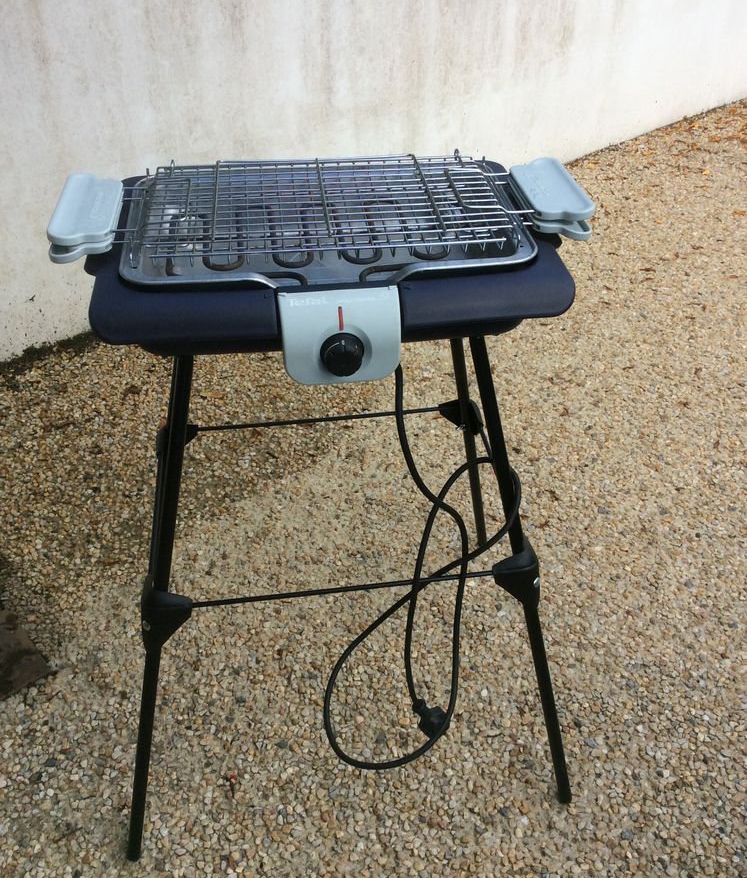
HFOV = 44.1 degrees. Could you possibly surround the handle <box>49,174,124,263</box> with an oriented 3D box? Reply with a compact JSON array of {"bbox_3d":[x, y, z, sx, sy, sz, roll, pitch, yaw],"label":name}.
[{"bbox_3d":[-0.320,-0.249,1.041,0.064,0.036,0.158,-4,39,-6],"label":"handle"}]

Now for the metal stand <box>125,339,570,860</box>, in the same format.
[{"bbox_3d":[-0.063,0.111,1.372,0.677,0.766,0.586,-4,39,-6],"label":"metal stand"}]

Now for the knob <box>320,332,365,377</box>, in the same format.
[{"bbox_3d":[-0.034,-0.090,0.975,0.044,0.044,0.021,-4,24,-6],"label":"knob"}]

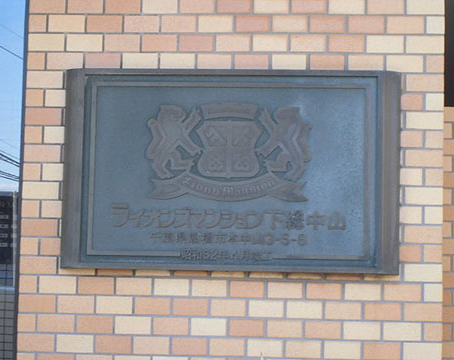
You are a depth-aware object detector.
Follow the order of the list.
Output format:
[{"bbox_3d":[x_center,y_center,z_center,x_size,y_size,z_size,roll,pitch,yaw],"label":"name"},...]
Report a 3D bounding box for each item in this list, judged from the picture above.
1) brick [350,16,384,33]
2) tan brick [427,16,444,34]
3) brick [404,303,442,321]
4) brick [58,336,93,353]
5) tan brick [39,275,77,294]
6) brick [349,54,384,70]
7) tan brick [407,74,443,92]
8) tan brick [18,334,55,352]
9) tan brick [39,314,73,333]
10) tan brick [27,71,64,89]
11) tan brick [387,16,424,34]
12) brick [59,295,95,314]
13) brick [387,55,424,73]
[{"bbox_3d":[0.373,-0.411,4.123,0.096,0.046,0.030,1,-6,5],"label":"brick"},{"bbox_3d":[0.550,-0.403,4.072,0.046,0.046,0.065,1,-5,5],"label":"tan brick"},{"bbox_3d":[0.502,0.340,3.972,0.095,0.046,0.030,1,-6,5],"label":"brick"},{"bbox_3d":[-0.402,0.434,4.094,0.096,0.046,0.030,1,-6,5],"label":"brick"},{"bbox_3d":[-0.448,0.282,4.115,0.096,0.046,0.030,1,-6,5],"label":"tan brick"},{"bbox_3d":[0.365,-0.307,4.054,0.095,0.046,0.030,1,-6,5],"label":"brick"},{"bbox_3d":[0.519,-0.254,4.054,0.095,0.045,0.040,1,-6,5],"label":"tan brick"},{"bbox_3d":[-0.498,0.428,4.045,0.095,0.046,0.030,1,-6,5],"label":"tan brick"},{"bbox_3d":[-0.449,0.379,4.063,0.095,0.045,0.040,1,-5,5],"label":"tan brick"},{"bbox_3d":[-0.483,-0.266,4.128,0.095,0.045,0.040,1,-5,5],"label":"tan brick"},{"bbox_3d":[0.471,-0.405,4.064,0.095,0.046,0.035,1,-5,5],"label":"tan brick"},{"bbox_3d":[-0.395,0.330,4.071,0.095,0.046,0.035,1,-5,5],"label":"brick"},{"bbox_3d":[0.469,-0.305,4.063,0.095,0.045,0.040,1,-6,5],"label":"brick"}]

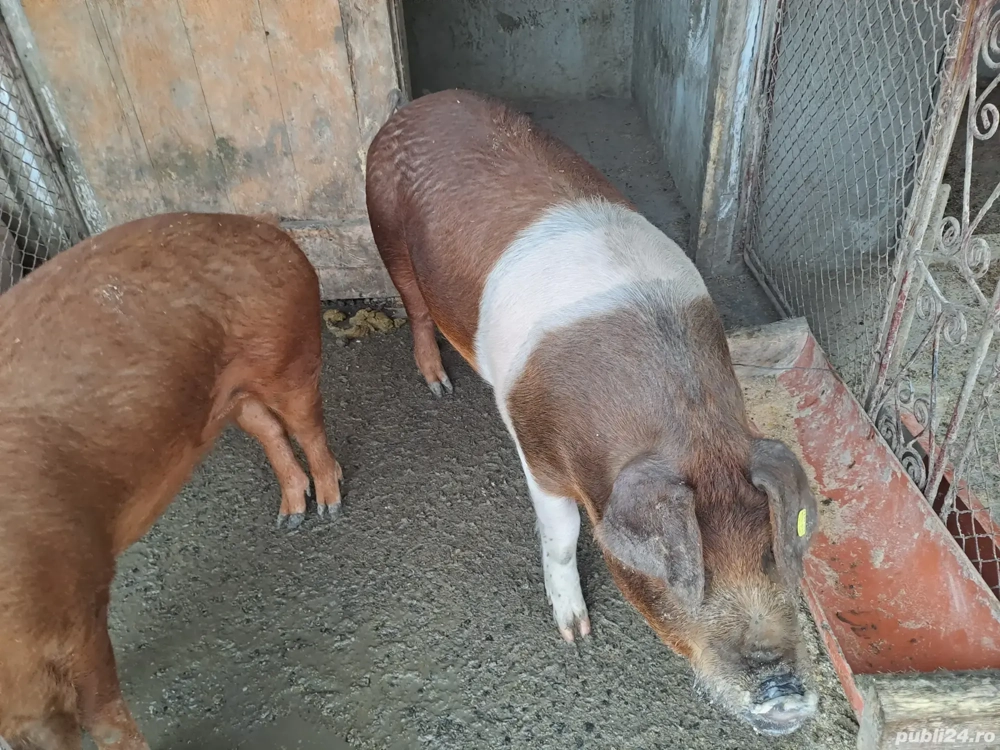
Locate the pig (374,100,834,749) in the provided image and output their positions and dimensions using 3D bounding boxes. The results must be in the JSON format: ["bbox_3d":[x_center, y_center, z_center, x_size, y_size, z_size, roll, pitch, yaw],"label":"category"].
[{"bbox_3d":[0.091,-0.111,1.657,0.427,0.762,1.758,-15,35,-15],"label":"pig"}]

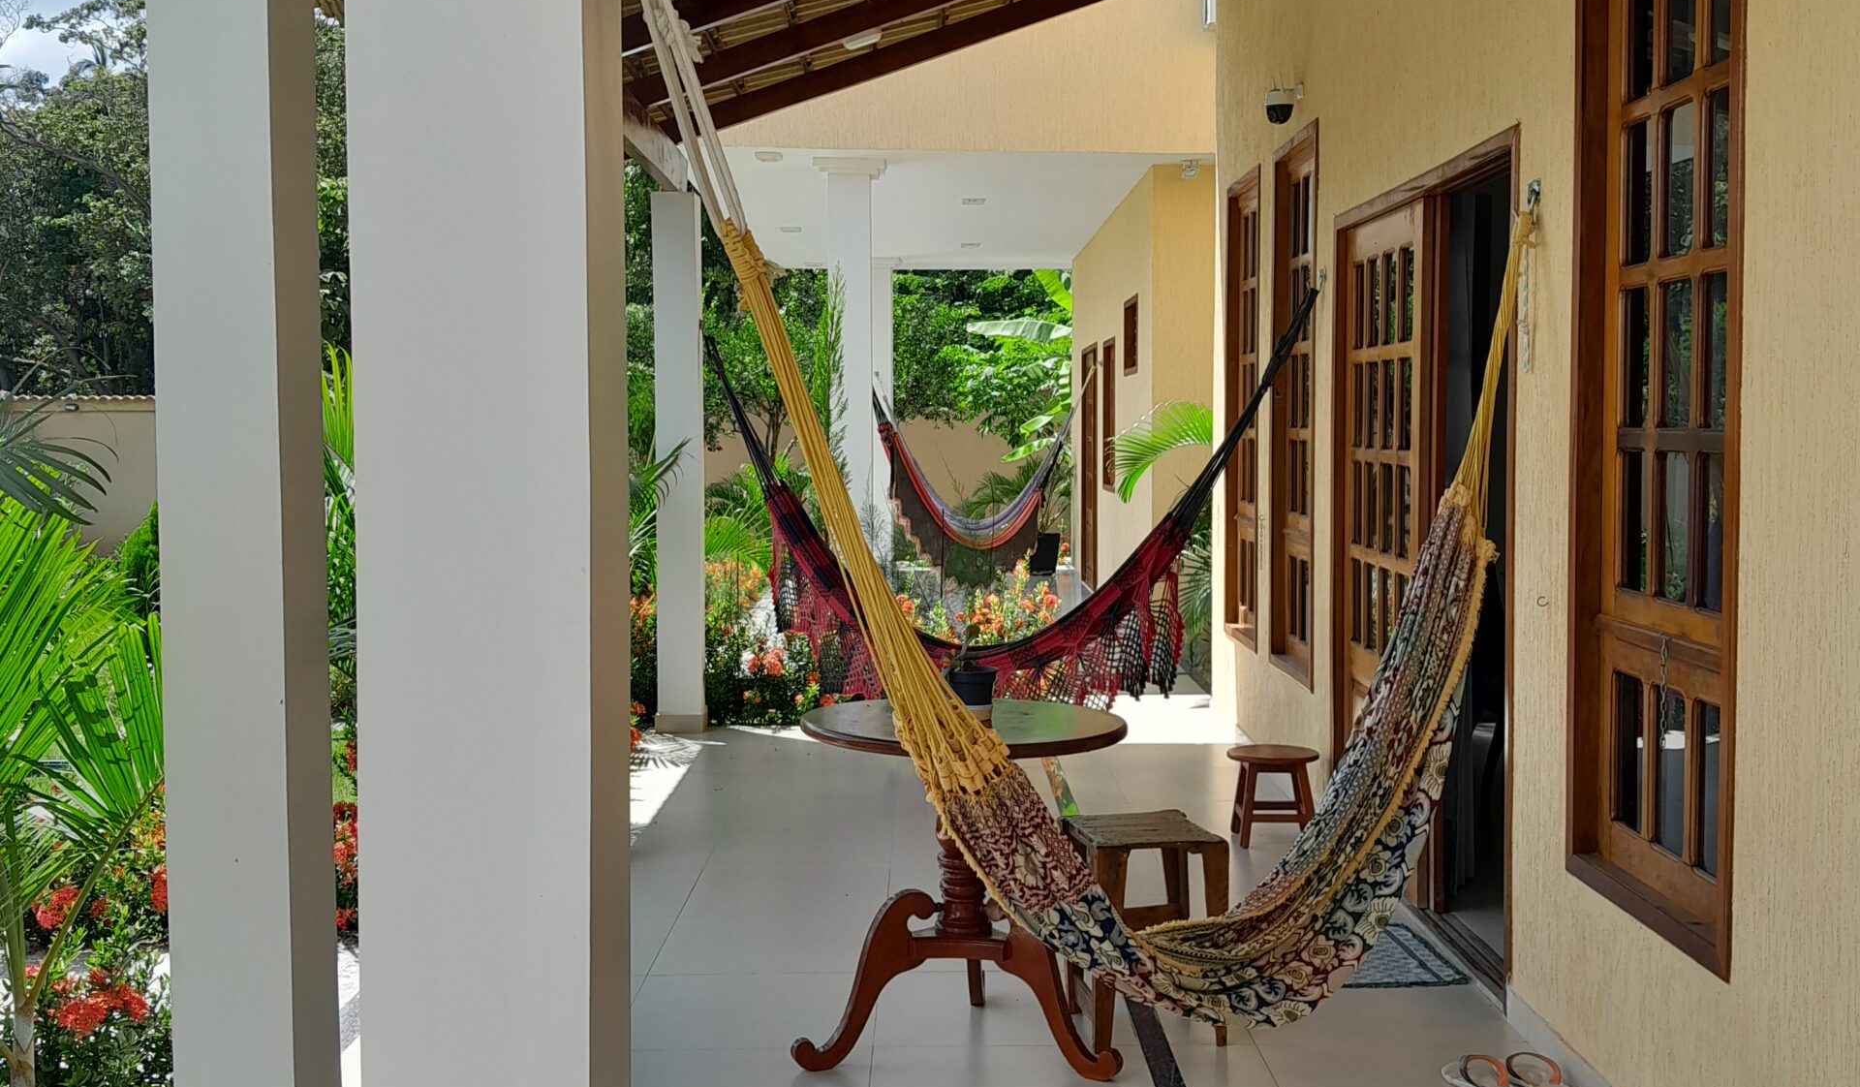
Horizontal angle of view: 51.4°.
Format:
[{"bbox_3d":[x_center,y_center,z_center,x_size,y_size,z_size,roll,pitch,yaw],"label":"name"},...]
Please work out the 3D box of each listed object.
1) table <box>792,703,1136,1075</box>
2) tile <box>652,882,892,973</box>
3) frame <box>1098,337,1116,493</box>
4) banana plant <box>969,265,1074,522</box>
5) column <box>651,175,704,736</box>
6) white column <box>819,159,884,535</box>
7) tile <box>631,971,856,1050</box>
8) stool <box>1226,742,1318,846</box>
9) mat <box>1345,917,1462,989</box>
[{"bbox_3d":[0.075,0.767,4.328,0.728,0.750,0.743,0,3,0],"label":"table"},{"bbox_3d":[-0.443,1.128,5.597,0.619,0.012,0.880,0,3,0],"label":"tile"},{"bbox_3d":[1.501,-1.017,15.767,0.120,1.241,1.030,0,3,0],"label":"frame"},{"bbox_3d":[1.117,-1.522,21.247,1.700,3.200,1.700,0,3,0],"label":"banana plant"},{"bbox_3d":[-1.162,-0.374,9.055,0.223,2.490,0.280,0,3,0],"label":"column"},{"bbox_3d":[-0.503,-0.853,12.187,0.435,3.080,0.430,0,3,0],"label":"white column"},{"bbox_3d":[-0.429,1.128,4.686,0.597,0.010,0.603,0,3,0],"label":"tile"},{"bbox_3d":[1.206,0.891,6.808,0.325,0.310,0.325,0,3,0],"label":"stool"},{"bbox_3d":[1.153,1.086,5.152,0.397,0.012,0.585,0,3,0],"label":"mat"}]

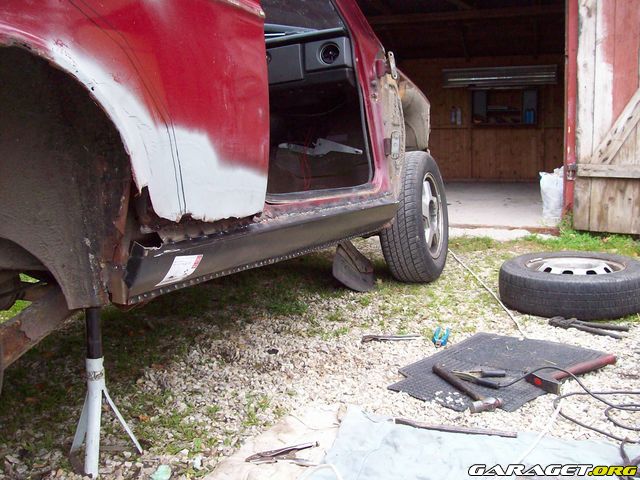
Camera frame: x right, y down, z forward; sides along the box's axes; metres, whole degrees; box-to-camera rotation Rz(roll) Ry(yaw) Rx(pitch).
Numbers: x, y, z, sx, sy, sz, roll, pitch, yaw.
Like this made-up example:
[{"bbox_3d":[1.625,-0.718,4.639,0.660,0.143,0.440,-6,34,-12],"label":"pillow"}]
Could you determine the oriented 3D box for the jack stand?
[{"bbox_3d":[-0.433,0.281,1.285,0.150,0.321,0.125,0,8,0],"label":"jack stand"}]

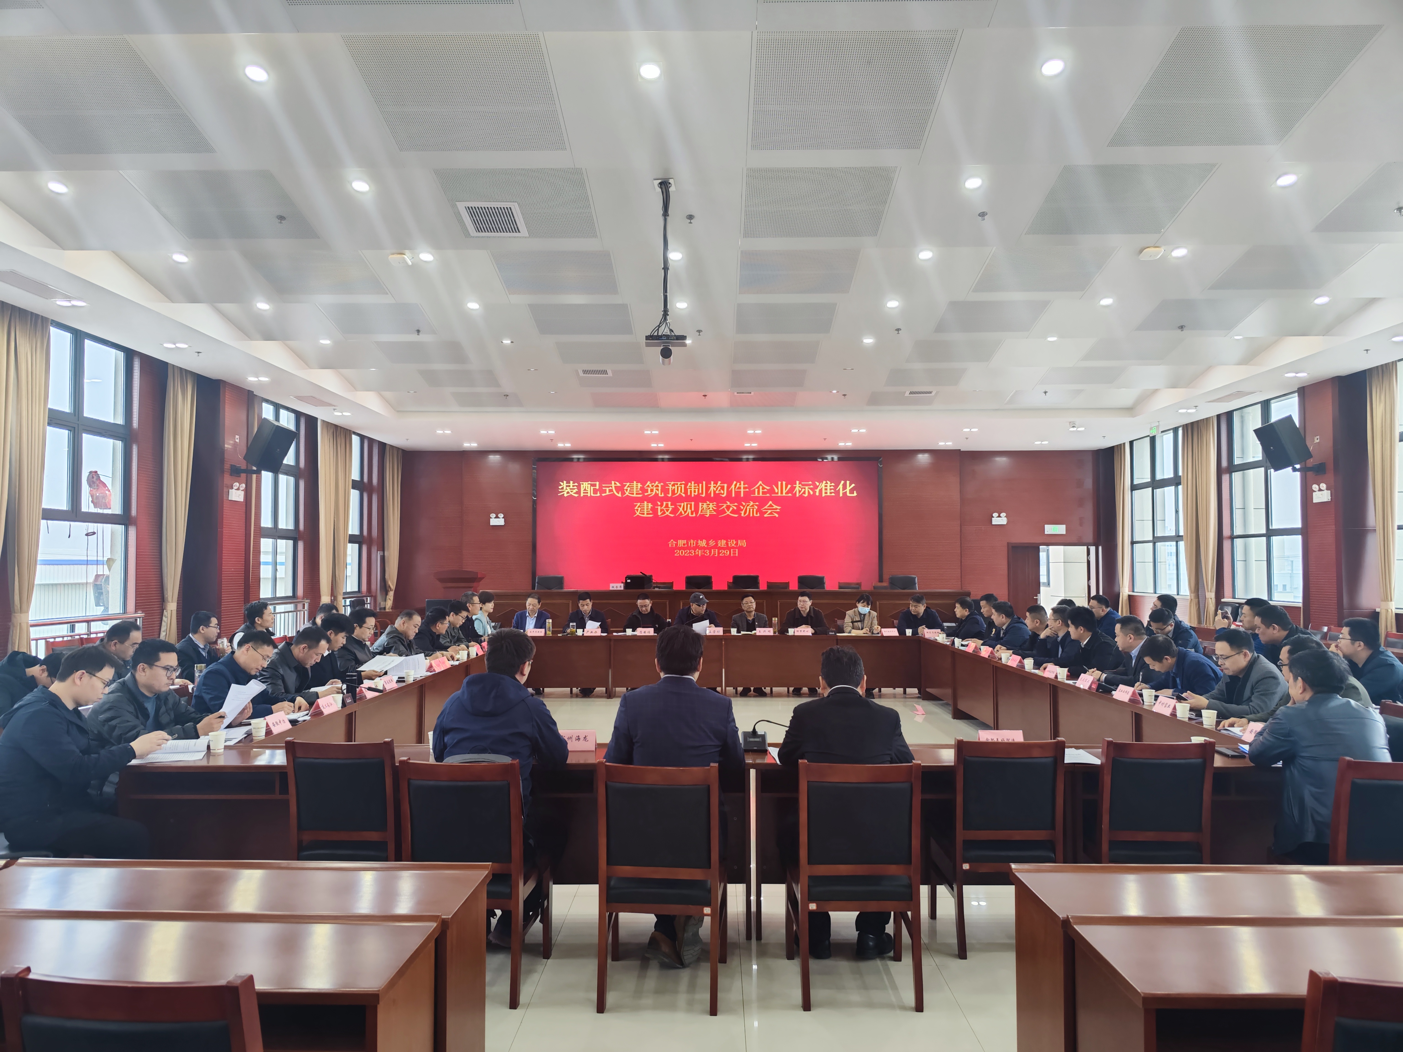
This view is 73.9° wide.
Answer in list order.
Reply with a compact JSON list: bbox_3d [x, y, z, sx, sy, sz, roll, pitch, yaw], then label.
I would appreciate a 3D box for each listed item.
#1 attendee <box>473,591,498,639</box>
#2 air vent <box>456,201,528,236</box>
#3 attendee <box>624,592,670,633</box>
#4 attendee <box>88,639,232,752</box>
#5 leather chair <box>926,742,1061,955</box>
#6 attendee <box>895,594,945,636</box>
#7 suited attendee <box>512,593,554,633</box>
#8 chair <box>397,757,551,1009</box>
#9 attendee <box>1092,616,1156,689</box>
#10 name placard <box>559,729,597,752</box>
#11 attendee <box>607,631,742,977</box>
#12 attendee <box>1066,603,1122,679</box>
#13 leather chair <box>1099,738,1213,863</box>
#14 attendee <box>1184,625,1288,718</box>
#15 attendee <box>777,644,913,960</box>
[{"bbox_3d":[-2.460,1.433,11.147,0.720,1.290,0.480,0,-2,11],"label":"attendee"},{"bbox_3d":[-1.395,-2.055,6.257,0.400,0.060,0.400,0,-15,1],"label":"air vent"},{"bbox_3d":[-0.706,1.481,11.936,0.600,1.255,0.780,0,-2,-4],"label":"attendee"},{"bbox_3d":[-2.680,1.185,4.650,0.840,1.240,0.570,0,-2,2],"label":"attendee"},{"bbox_3d":[1.303,1.356,4.130,0.465,0.920,0.485,0,-2,1],"label":"leather chair"},{"bbox_3d":[2.800,1.517,11.980,0.580,1.260,0.780,0,-2,5],"label":"attendee"},{"bbox_3d":[-2.176,1.489,11.961,0.560,1.240,0.780,0,-2,-1],"label":"suited attendee"},{"bbox_3d":[-0.867,1.325,3.668,0.465,0.940,0.550,0,-2,3],"label":"chair"},{"bbox_3d":[3.320,1.319,7.180,0.800,1.250,0.550,0,-2,-6],"label":"attendee"},{"bbox_3d":[-0.607,1.015,4.430,0.205,0.092,0.085,0,-2,0],"label":"name placard"},{"bbox_3d":[-0.115,1.096,3.950,0.600,1.360,0.760,0,-2,1],"label":"attendee"},{"bbox_3d":[3.330,1.352,8.080,0.800,1.260,0.550,0,-2,-6],"label":"attendee"},{"bbox_3d":[1.917,1.354,4.100,0.465,0.920,0.485,0,-2,3],"label":"leather chair"},{"bbox_3d":[3.070,1.216,5.400,0.800,1.240,0.560,0,-2,-2],"label":"attendee"},{"bbox_3d":[0.614,1.152,3.999,0.580,1.310,0.780,0,-2,1],"label":"attendee"}]

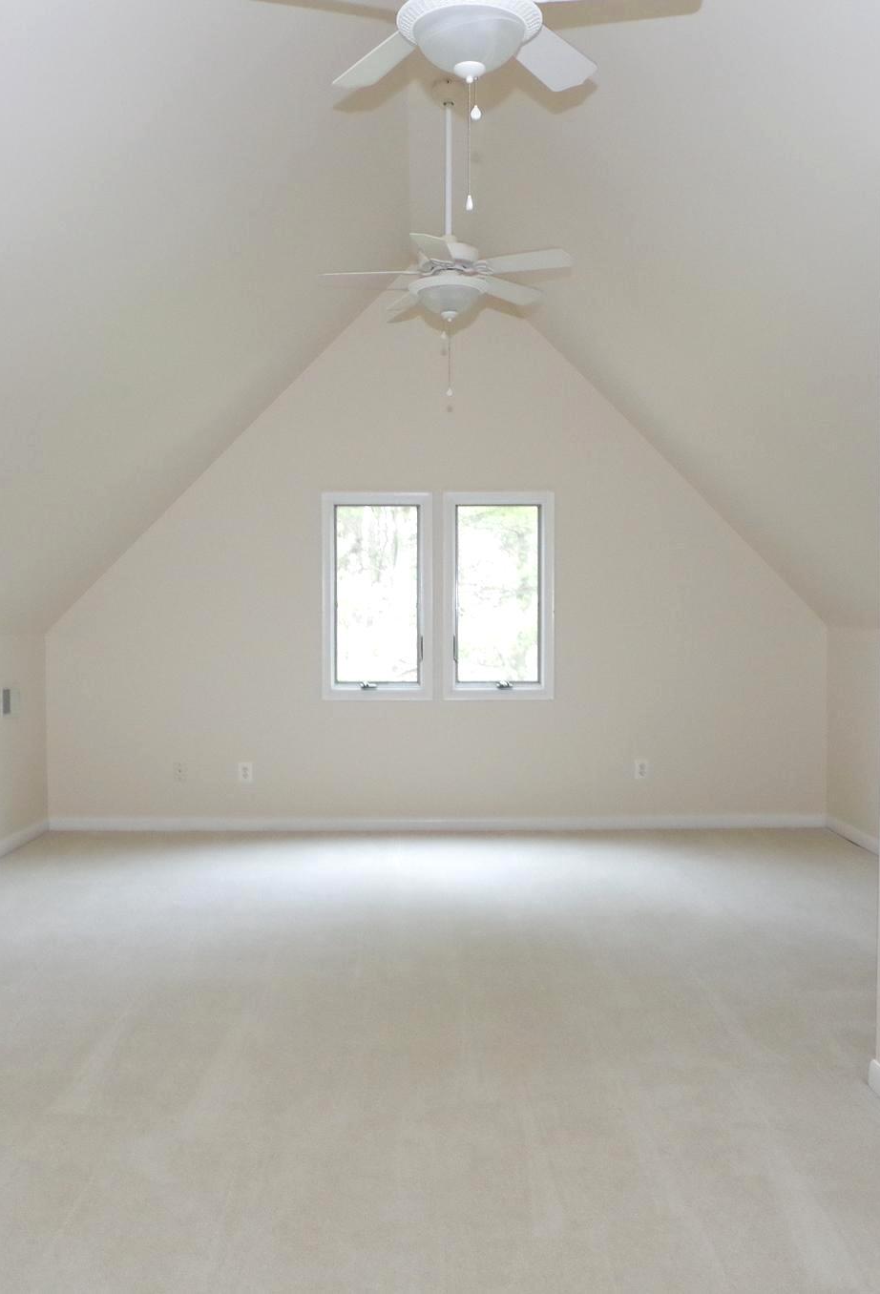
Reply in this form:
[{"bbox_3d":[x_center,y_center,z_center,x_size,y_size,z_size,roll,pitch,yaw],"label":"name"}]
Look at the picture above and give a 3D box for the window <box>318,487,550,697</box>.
[{"bbox_3d":[-0.009,-0.308,7.009,1.420,1.280,0.080,0,1,-1],"label":"window"}]

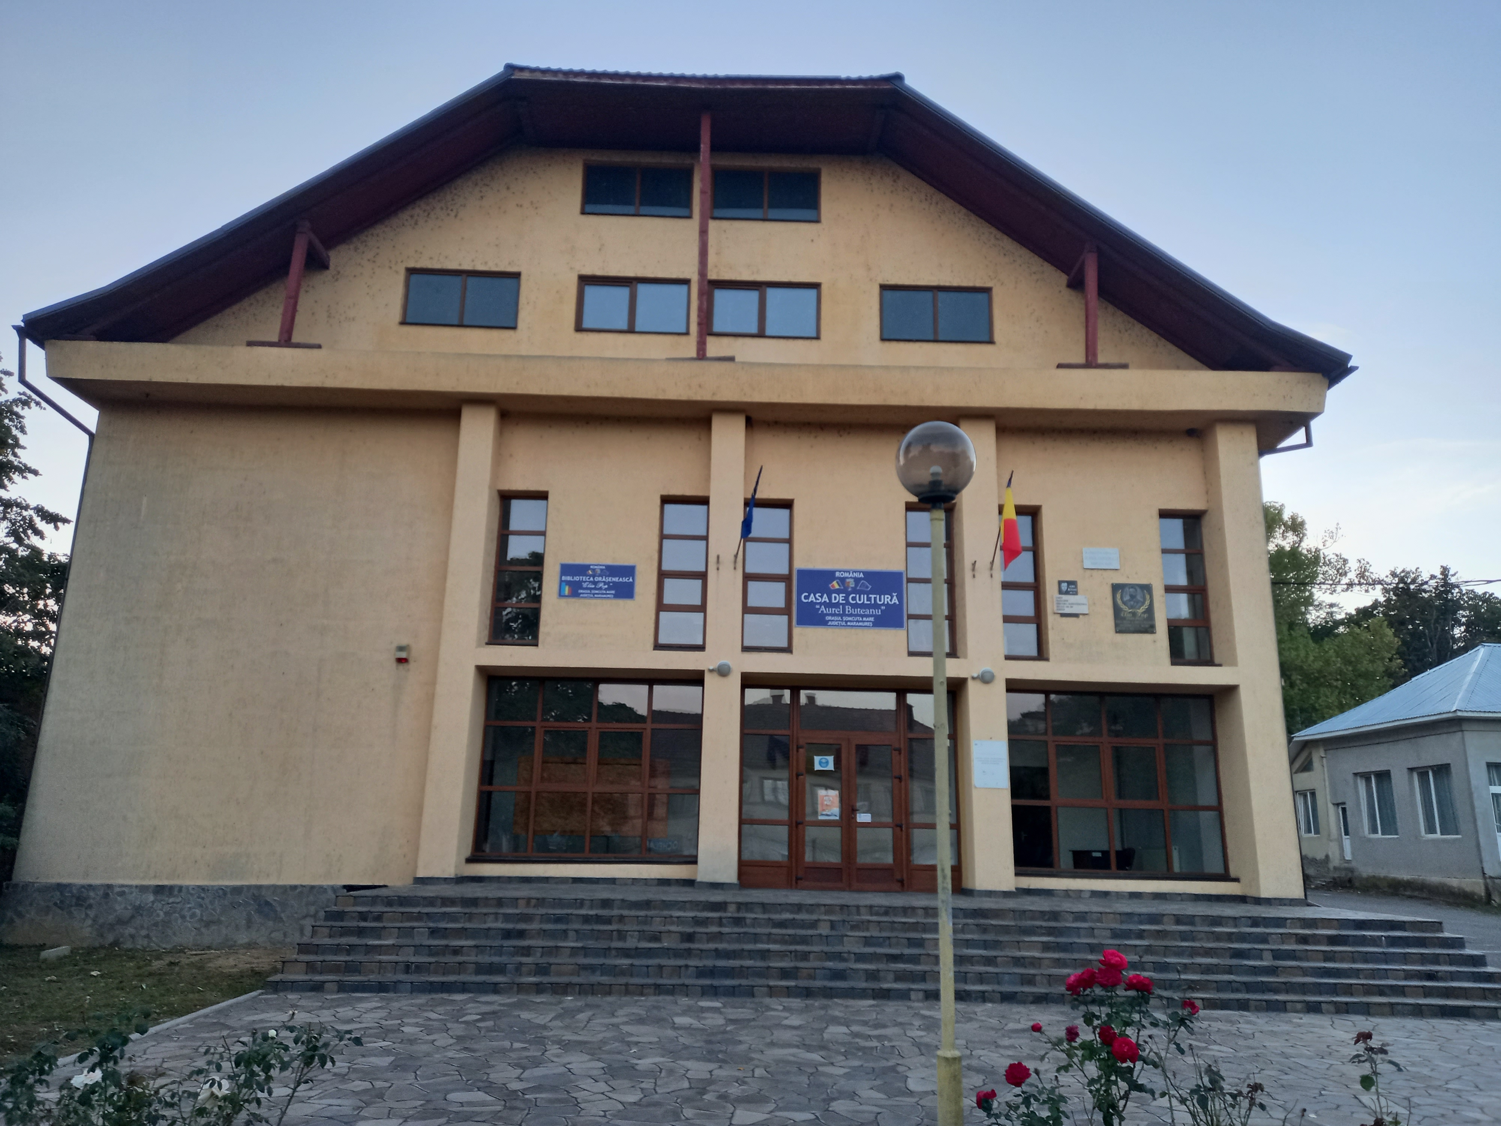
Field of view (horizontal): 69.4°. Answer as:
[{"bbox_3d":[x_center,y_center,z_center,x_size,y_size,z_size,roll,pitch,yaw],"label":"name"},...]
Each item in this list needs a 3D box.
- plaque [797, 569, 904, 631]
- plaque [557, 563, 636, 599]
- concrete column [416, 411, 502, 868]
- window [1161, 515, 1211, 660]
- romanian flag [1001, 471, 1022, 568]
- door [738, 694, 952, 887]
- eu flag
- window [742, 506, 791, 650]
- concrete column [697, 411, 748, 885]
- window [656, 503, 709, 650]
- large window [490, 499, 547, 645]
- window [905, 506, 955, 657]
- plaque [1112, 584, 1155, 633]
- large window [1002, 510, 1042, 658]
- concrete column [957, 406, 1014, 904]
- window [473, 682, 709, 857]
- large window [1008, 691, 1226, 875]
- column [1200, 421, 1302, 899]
[{"bbox_3d":[1.521,0.543,16.460,1.662,0.912,0.050,1,-15,0],"label":"plaque"},{"bbox_3d":[-2.329,0.280,16.484,1.161,0.553,0.050,1,-15,0],"label":"plaque"},{"bbox_3d":[-4.233,1.039,16.030,0.527,6.946,0.620,1,-15,0],"label":"concrete column"},{"bbox_3d":[6.868,0.390,17.222,0.798,2.378,0.120,1,-14,-1],"label":"window"},{"bbox_3d":[3.817,-0.612,15.828,0.292,1.460,0.360,1,-15,0],"label":"romanian flag"},{"bbox_3d":[1.477,3.364,16.230,3.294,2.936,0.120,1,-15,0],"label":"door"},{"bbox_3d":[0.014,-0.894,16.296,0.344,1.218,0.250,1,-14,-1],"label":"eu flag"},{"bbox_3d":[0.259,0.225,17.112,0.782,2.378,0.120,1,-14,-1],"label":"window"},{"bbox_3d":[-0.400,1.147,16.298,0.555,7.012,0.550,1,-14,-1],"label":"concrete column"},{"bbox_3d":[-1.023,0.165,16.871,0.760,2.370,0.140,1,-15,0],"label":"window"},{"bbox_3d":[-3.618,0.129,17.047,0.814,2.378,0.120,1,-14,-1],"label":"large window"},{"bbox_3d":[2.833,0.289,17.155,0.798,2.378,0.120,1,-14,-1],"label":"window"},{"bbox_3d":[5.945,0.707,16.780,0.640,0.789,0.030,1,-14,-1],"label":"plaque"},{"bbox_3d":[4.184,0.323,17.177,0.798,2.378,0.120,1,-14,-1],"label":"large window"},{"bbox_3d":[3.497,1.244,16.363,0.556,7.075,0.550,1,-14,-1],"label":"concrete column"},{"bbox_3d":[-2.363,3.082,16.260,3.312,2.673,0.140,1,-15,0],"label":"window"},{"bbox_3d":[5.355,3.291,16.296,3.385,2.700,0.140,1,-15,0],"label":"large window"},{"bbox_3d":[7.398,1.321,16.094,0.603,6.975,0.620,1,-15,0],"label":"column"}]

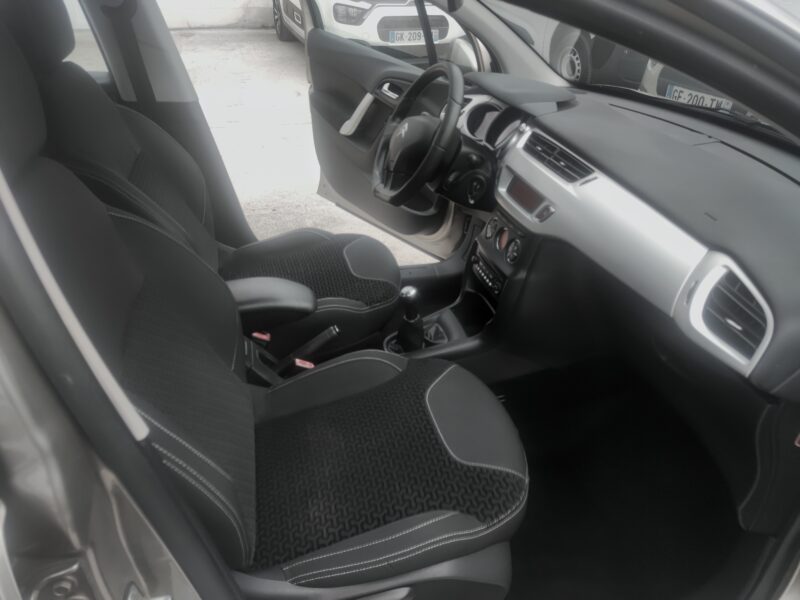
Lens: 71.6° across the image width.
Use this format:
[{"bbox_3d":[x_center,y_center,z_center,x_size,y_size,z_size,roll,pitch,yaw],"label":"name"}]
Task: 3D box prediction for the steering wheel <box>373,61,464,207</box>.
[{"bbox_3d":[0.050,-0.406,1.384,0.095,0.360,0.375,18,24,-27],"label":"steering wheel"}]

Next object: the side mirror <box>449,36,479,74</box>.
[{"bbox_3d":[0.232,-0.851,1.979,0.110,0.150,0.190,20,37,28],"label":"side mirror"}]

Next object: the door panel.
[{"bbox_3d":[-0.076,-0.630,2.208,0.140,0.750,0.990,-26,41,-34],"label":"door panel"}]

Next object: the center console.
[{"bbox_3d":[0.123,-0.047,1.227,0.380,0.340,0.250,-9,34,-13],"label":"center console"}]

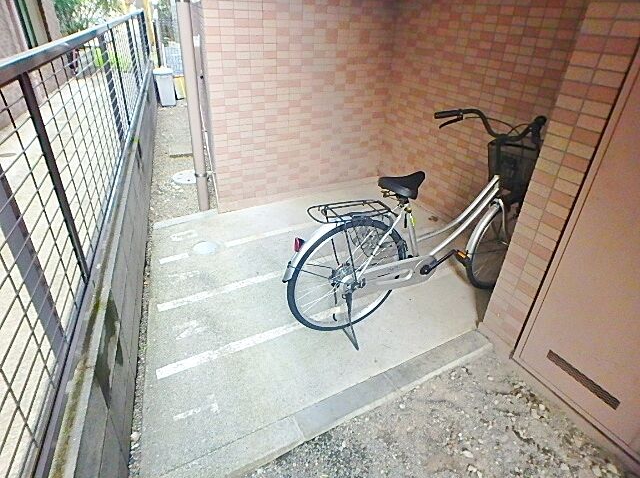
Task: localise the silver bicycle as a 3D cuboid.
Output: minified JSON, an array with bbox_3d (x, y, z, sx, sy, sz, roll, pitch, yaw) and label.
[{"bbox_3d":[0.604,-0.084,1.977,1.678,1.055,0.536,-11,33,-23],"label":"silver bicycle"}]

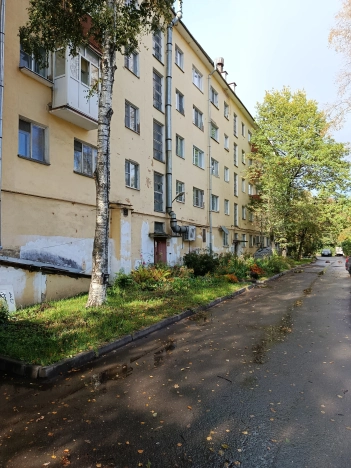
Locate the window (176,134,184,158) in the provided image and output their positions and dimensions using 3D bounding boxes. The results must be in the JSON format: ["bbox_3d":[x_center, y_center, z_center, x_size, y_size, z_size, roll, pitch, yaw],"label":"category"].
[{"bbox_3d":[0.283,-5.627,21.146,0.150,1.362,1.207,-1,-3,28],"label":"window"}]

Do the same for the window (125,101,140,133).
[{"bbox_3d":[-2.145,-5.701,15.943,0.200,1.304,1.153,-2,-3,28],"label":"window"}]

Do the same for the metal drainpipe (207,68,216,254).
[{"bbox_3d":[2.794,-5.111,24.304,0.650,14.738,0.180,-2,-3,28],"label":"metal drainpipe"}]

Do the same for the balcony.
[{"bbox_3d":[-3.594,-5.599,12.205,0.828,2.717,2.068,-2,-3,28],"label":"balcony"}]

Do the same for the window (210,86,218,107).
[{"bbox_3d":[3.224,-11.309,27.044,0.150,1.362,1.789,-1,-3,28],"label":"window"}]

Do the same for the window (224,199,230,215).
[{"bbox_3d":[4.652,-2.366,29.346,0.150,1.362,1.215,-1,-3,28],"label":"window"}]

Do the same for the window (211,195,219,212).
[{"bbox_3d":[3.261,-2.466,26.691,0.150,1.362,1.789,-1,-3,28],"label":"window"}]

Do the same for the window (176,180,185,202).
[{"bbox_3d":[0.234,-2.637,20.083,0.150,1.276,1.148,-2,-3,28],"label":"window"}]

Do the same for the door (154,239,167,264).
[{"bbox_3d":[-0.866,1.241,18.578,0.120,2.016,1.318,-1,-3,28],"label":"door"}]

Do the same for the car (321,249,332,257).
[{"bbox_3d":[28.206,3.495,60.534,1.780,1.470,4.300,-2,-3,28],"label":"car"}]

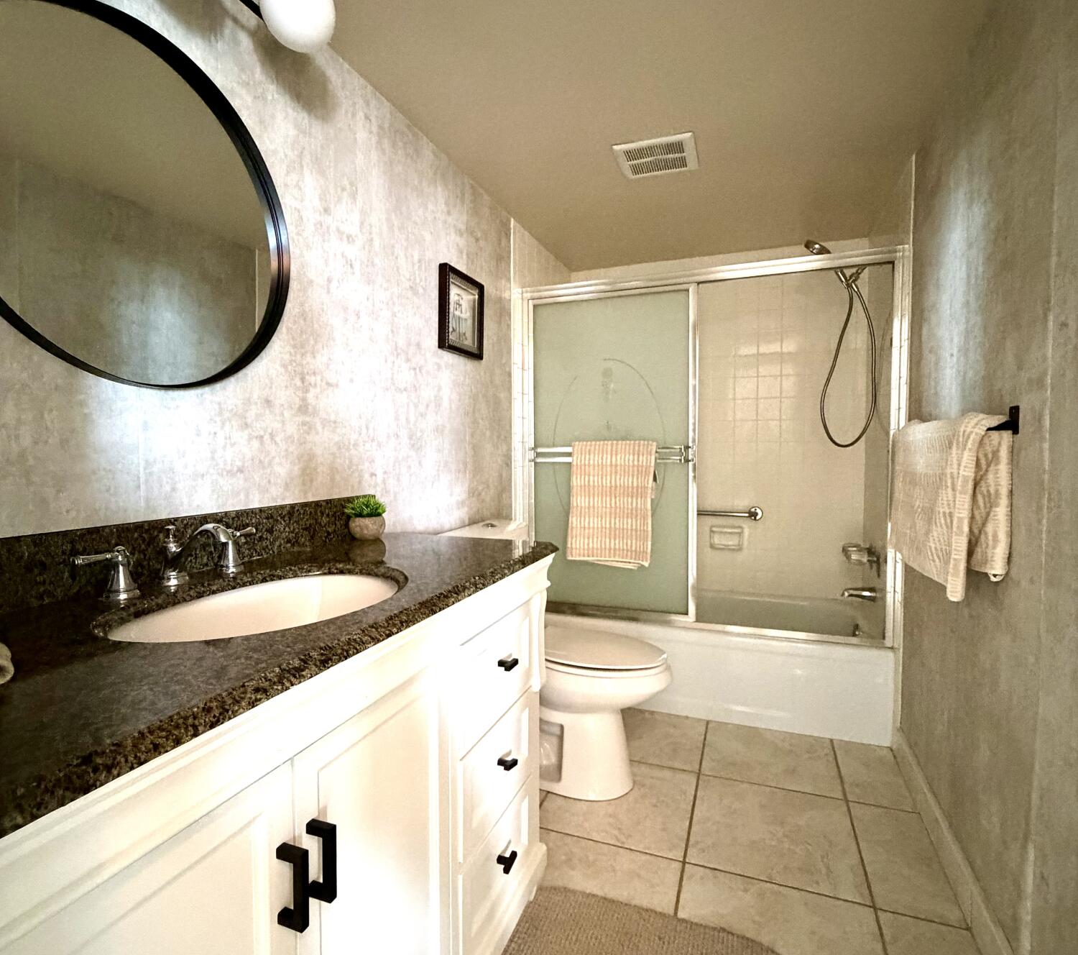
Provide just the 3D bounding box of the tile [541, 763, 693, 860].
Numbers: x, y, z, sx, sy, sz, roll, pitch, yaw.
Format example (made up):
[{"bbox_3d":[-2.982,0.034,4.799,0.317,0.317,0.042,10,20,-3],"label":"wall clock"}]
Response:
[{"bbox_3d":[0.266,1.039,1.874,0.450,0.012,0.464,1,3,21],"label":"tile"}]

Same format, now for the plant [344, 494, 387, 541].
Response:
[{"bbox_3d":[-0.429,0.096,1.452,0.100,0.112,0.100,1,3,20],"label":"plant"}]

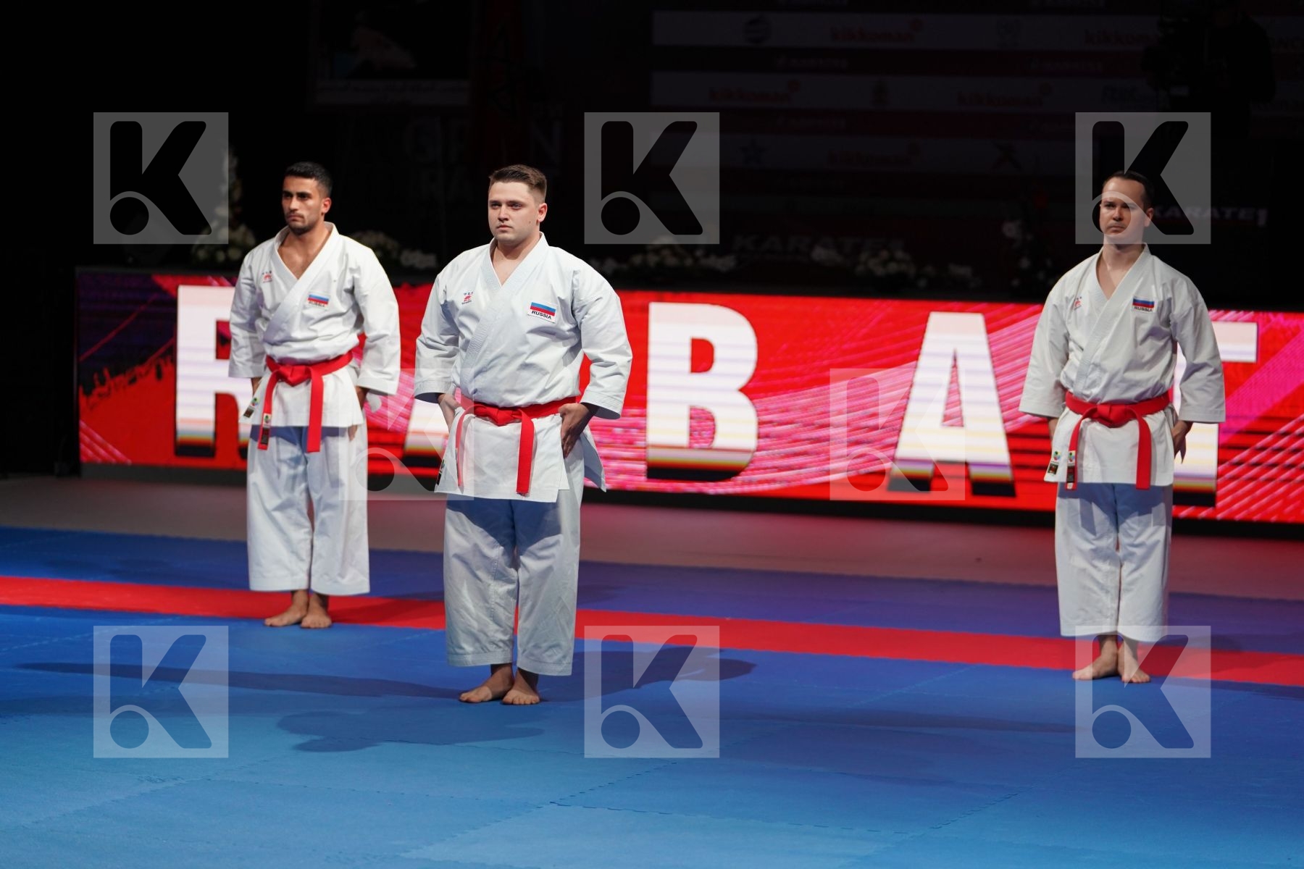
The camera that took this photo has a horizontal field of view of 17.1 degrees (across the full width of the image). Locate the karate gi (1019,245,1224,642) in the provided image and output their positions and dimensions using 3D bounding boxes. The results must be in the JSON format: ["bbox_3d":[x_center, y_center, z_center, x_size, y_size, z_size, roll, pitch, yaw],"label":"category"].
[{"bbox_3d":[1.595,0.030,14.836,0.710,1.356,0.355,3,3,20],"label":"karate gi"}]

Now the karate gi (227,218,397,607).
[{"bbox_3d":[-1.245,-0.093,16.036,0.680,1.372,0.355,3,3,20],"label":"karate gi"}]

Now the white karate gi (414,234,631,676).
[{"bbox_3d":[-0.413,0.064,13.764,0.721,1.395,0.355,3,3,20],"label":"white karate gi"}]

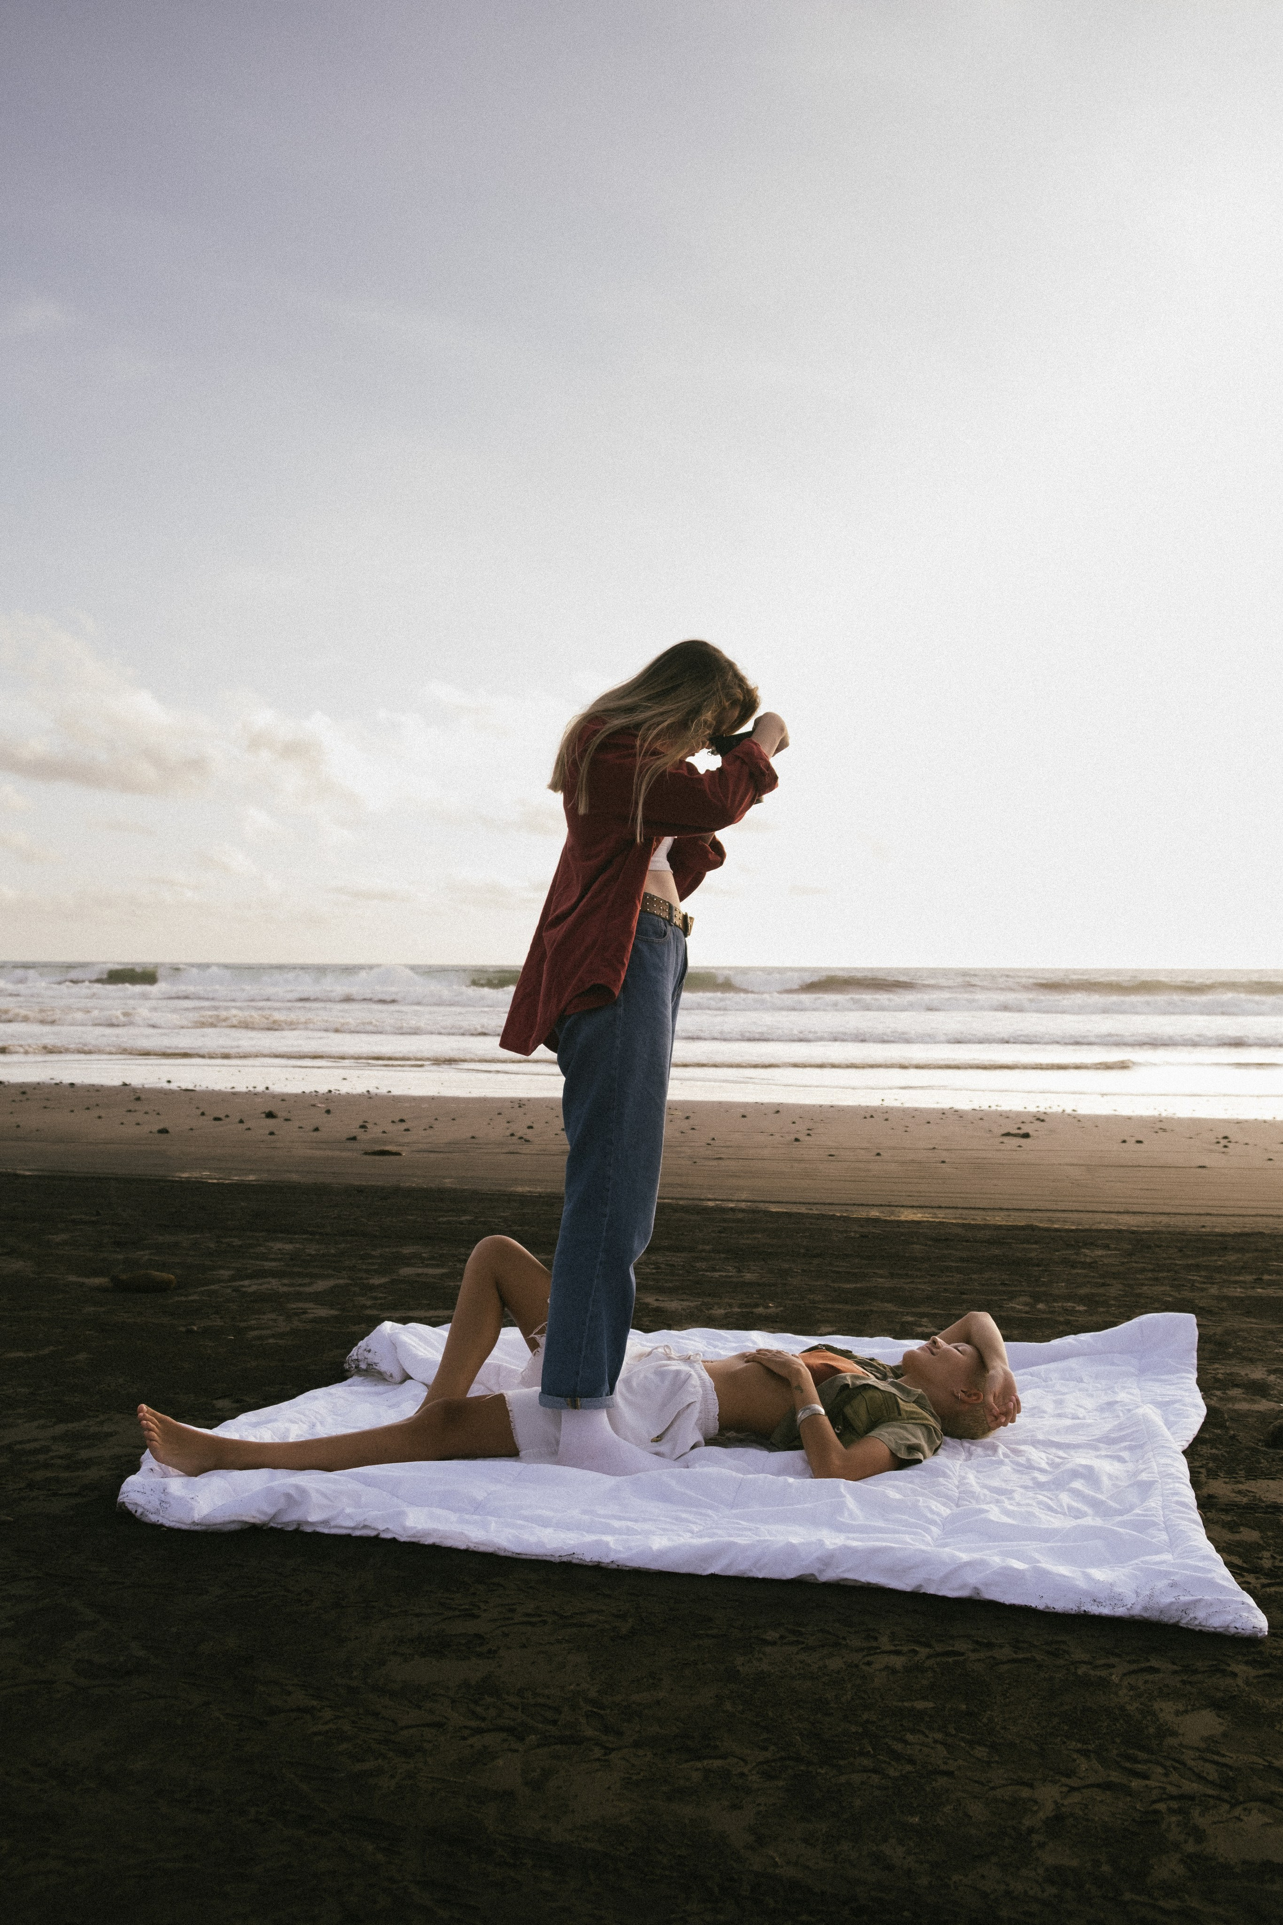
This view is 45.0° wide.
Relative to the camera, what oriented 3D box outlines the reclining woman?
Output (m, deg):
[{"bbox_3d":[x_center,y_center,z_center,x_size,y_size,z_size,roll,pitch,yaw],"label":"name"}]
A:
[{"bbox_3d":[-0.090,0.775,3.130,1.740,0.380,0.560,0,0,-5],"label":"reclining woman"}]

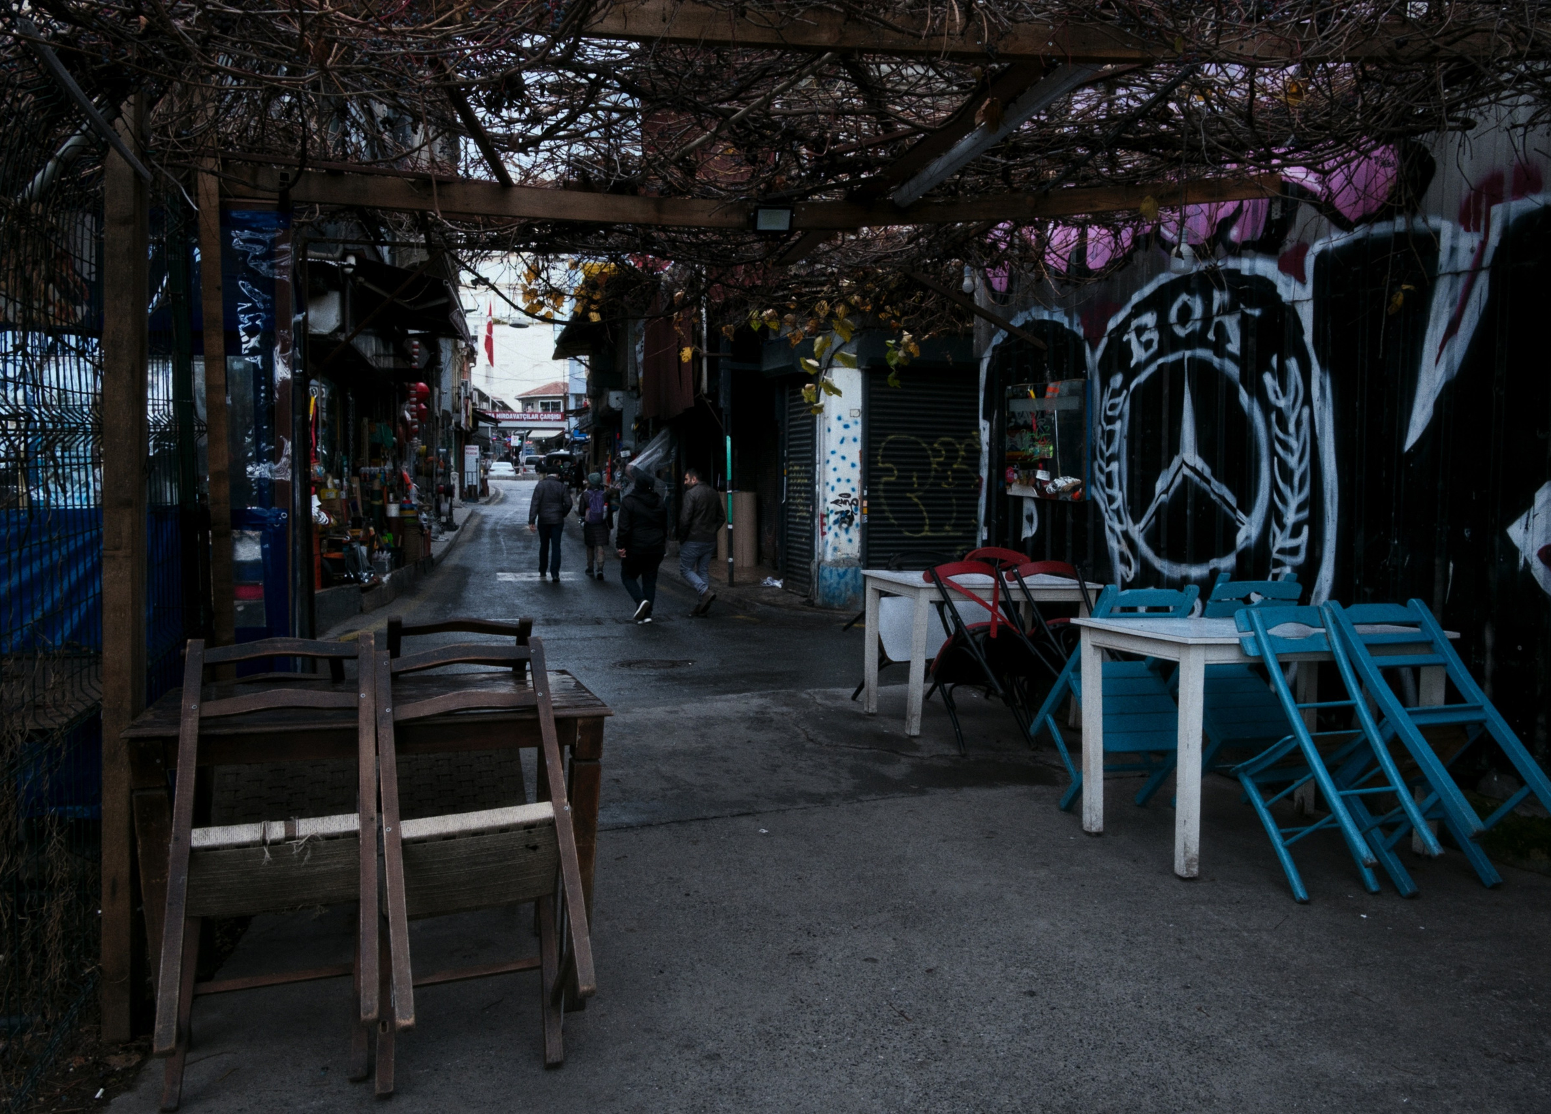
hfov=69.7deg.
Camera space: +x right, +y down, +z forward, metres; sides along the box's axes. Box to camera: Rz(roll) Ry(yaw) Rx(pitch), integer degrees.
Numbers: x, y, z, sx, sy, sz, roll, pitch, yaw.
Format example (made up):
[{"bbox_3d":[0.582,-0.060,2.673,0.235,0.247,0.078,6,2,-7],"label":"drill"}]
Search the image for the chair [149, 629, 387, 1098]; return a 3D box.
[{"bbox_3d":[-1.063,0.648,2.400,0.390,0.920,0.420,0,-23,-20],"label":"chair"}]

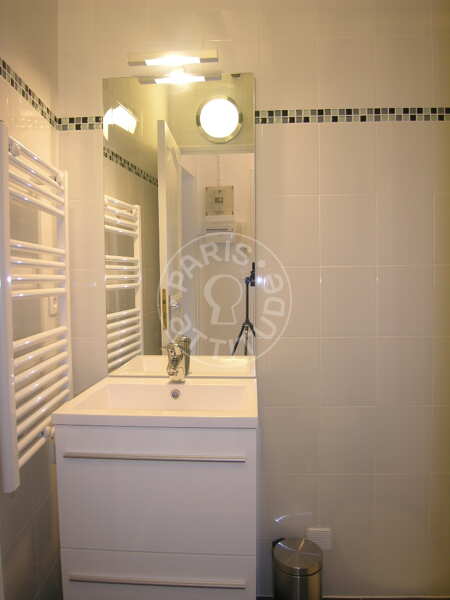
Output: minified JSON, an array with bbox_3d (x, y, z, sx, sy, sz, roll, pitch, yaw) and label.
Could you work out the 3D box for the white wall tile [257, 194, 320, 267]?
[{"bbox_3d":[0.239,-0.240,1.484,0.200,0.250,0.010,0,2,3],"label":"white wall tile"}]

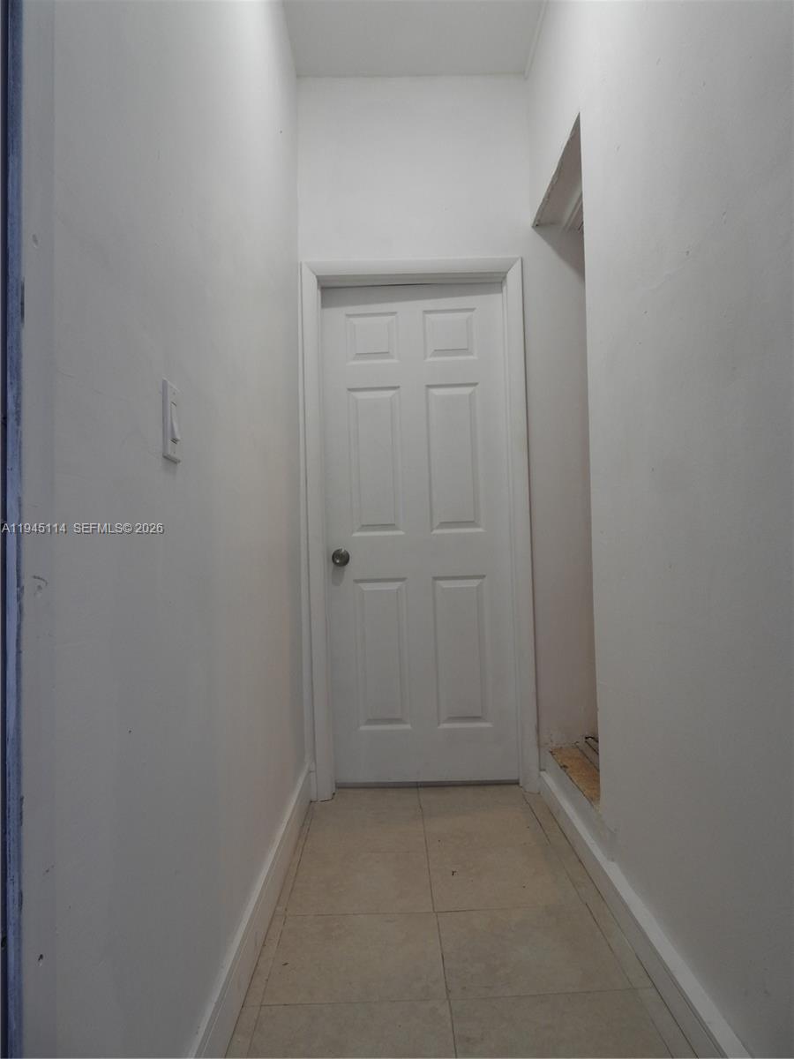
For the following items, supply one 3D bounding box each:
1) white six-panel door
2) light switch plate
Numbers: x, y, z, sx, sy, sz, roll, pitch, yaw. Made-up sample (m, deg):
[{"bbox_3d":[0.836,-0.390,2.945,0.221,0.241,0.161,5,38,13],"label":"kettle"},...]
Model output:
[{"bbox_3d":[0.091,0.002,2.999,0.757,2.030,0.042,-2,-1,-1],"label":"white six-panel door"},{"bbox_3d":[-0.347,-0.166,1.137,0.012,0.116,0.071,-2,-1,-1],"label":"light switch plate"}]

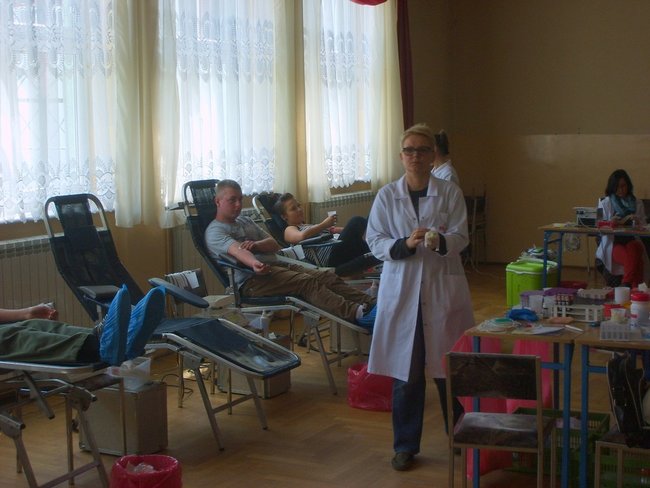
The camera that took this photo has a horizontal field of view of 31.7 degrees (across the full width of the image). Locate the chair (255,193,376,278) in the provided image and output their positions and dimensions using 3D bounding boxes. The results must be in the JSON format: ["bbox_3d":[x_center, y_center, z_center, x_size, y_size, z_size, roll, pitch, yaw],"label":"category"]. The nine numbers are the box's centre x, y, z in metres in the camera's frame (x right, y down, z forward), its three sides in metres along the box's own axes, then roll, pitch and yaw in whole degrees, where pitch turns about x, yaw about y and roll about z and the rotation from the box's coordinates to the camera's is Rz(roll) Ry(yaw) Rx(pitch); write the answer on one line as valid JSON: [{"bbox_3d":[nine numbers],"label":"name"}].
[{"bbox_3d":[0.207,0.186,8.985,1.550,1.140,0.680,3,7,29],"label":"chair"}]

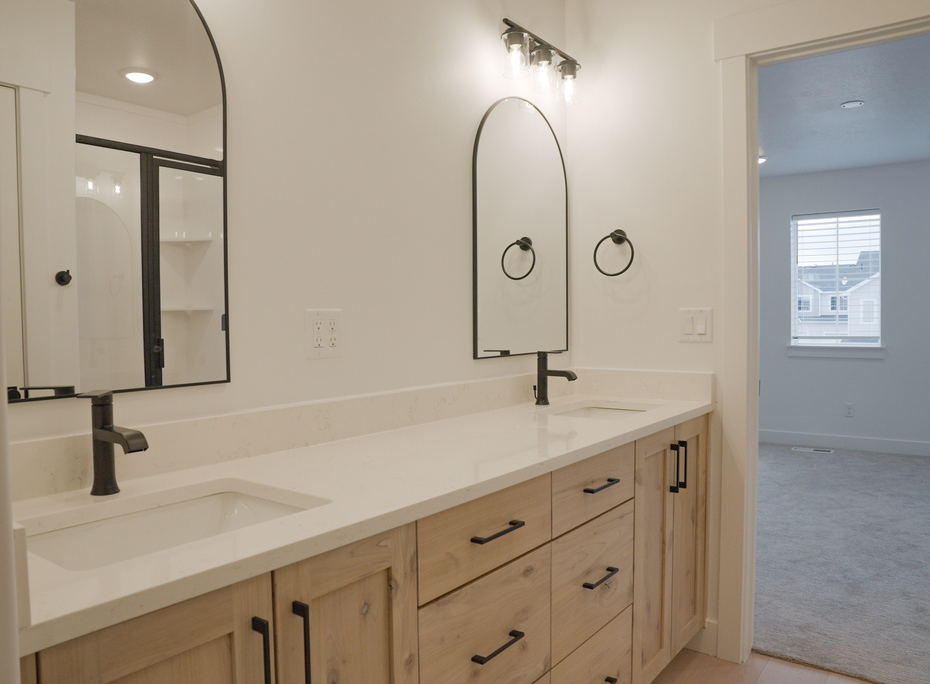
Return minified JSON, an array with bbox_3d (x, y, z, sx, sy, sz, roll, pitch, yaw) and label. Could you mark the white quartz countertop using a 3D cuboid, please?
[{"bbox_3d":[-0.023,0.264,1.774,0.584,0.029,2.213,1,3,37],"label":"white quartz countertop"}]

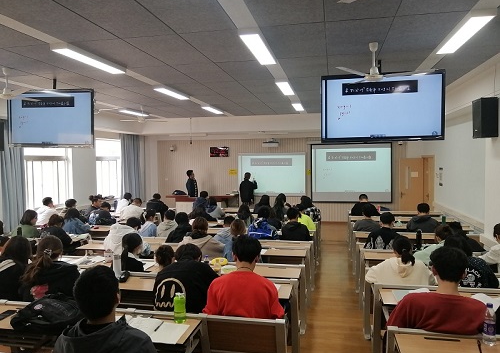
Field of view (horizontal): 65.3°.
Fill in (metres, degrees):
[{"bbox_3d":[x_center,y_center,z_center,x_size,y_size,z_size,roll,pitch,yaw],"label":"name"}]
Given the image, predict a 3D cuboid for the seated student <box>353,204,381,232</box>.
[{"bbox_3d":[2.203,1.124,7.417,0.540,1.256,0.740,0,3,12],"label":"seated student"}]

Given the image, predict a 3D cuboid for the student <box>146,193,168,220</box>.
[{"bbox_3d":[-2.289,1.065,9.697,0.500,1.250,0.680,0,2,12],"label":"student"}]

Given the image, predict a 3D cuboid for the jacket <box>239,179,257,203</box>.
[{"bbox_3d":[-0.042,0.479,12.702,0.540,0.750,0.380,0,3,27],"label":"jacket"}]

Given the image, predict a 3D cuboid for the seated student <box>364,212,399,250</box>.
[{"bbox_3d":[1.855,1.125,5.402,0.500,1.240,0.680,0,2,12],"label":"seated student"}]

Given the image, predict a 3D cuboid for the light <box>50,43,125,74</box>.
[{"bbox_3d":[-1.939,-1.433,4.826,0.190,0.080,1.200,0,2,12],"label":"light"}]

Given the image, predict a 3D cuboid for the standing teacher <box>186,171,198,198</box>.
[{"bbox_3d":[-1.891,0.665,12.770,0.340,1.730,0.480,0,2,2],"label":"standing teacher"}]

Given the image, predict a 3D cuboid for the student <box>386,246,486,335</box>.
[{"bbox_3d":[1.311,1.103,2.825,0.620,1.300,0.760,0,2,10],"label":"student"}]

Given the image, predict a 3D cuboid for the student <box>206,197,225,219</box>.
[{"bbox_3d":[-0.753,1.103,8.997,0.500,1.258,0.740,0,3,12],"label":"student"}]

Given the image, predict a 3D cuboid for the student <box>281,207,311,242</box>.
[{"bbox_3d":[0.813,1.165,6.763,0.520,1.275,0.740,0,3,12],"label":"student"}]

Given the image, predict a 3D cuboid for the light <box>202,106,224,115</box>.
[{"bbox_3d":[-0.888,-1.605,9.378,0.210,0.070,1.210,0,2,12],"label":"light"}]

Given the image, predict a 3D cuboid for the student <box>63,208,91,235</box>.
[{"bbox_3d":[-3.368,1.234,7.659,0.520,1.251,0.740,-1,2,12],"label":"student"}]

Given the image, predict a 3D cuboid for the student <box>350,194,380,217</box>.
[{"bbox_3d":[2.697,1.041,9.139,0.620,1.272,0.740,-1,2,12],"label":"student"}]

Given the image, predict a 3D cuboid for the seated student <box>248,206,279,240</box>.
[{"bbox_3d":[0.262,1.166,6.880,0.540,1.281,0.740,0,3,12],"label":"seated student"}]

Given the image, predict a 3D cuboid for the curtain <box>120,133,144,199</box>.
[{"bbox_3d":[-3.913,0.006,12.972,0.200,2.750,1.250,0,2,12],"label":"curtain"}]

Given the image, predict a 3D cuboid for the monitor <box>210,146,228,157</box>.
[{"bbox_3d":[-1.043,-0.832,13.468,0.660,0.350,0.070,0,3,12],"label":"monitor"}]

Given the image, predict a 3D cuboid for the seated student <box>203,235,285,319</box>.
[{"bbox_3d":[-0.027,1.122,3.208,0.550,1.302,0.740,-1,2,12],"label":"seated student"}]

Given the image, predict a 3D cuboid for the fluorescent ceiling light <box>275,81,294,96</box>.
[{"bbox_3d":[0.613,-1.504,6.609,0.170,0.070,1.200,-1,2,12],"label":"fluorescent ceiling light"}]

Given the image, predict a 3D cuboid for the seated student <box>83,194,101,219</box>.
[{"bbox_3d":[-3.736,1.115,9.632,0.500,1.275,0.740,1,3,32],"label":"seated student"}]

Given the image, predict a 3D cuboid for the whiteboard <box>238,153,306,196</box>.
[{"bbox_3d":[0.737,-0.075,13.197,2.280,1.420,0.060,0,2,12],"label":"whiteboard"}]

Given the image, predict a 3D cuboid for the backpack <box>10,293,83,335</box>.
[{"bbox_3d":[-1.348,0.916,2.695,0.470,0.180,0.330,-1,2,-3],"label":"backpack"}]

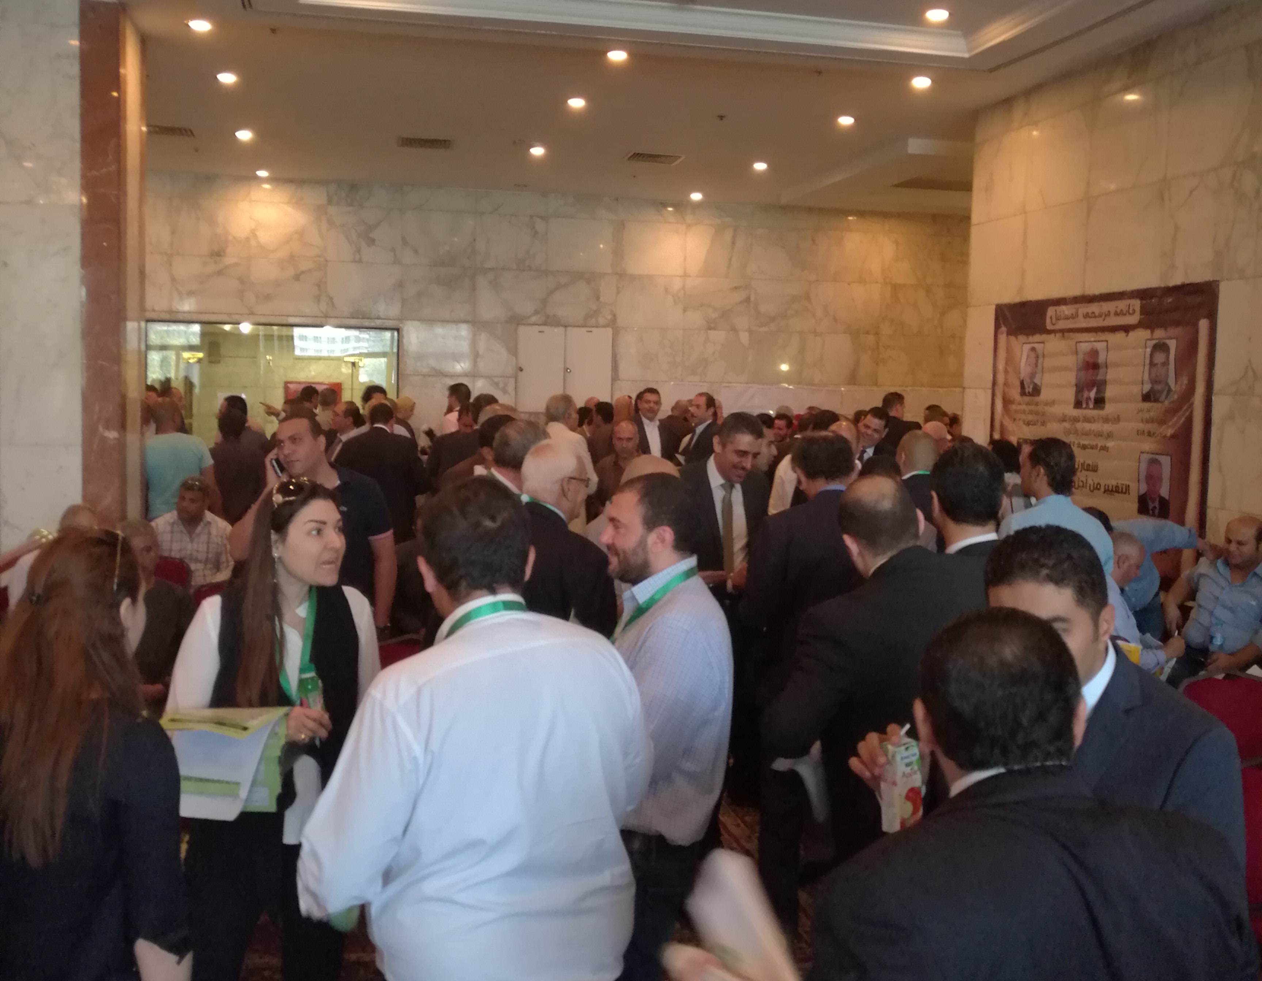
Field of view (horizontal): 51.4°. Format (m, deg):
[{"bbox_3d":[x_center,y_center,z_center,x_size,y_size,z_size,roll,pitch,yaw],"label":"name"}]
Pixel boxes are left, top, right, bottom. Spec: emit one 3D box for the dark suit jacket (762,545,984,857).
[{"bbox_3d":[0.616,0.533,3.027,0.560,0.740,0.380,0,5,-18],"label":"dark suit jacket"}]

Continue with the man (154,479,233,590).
[{"bbox_3d":[-2.298,0.595,6.900,0.560,1.290,0.750,0,5,-14],"label":"man"}]

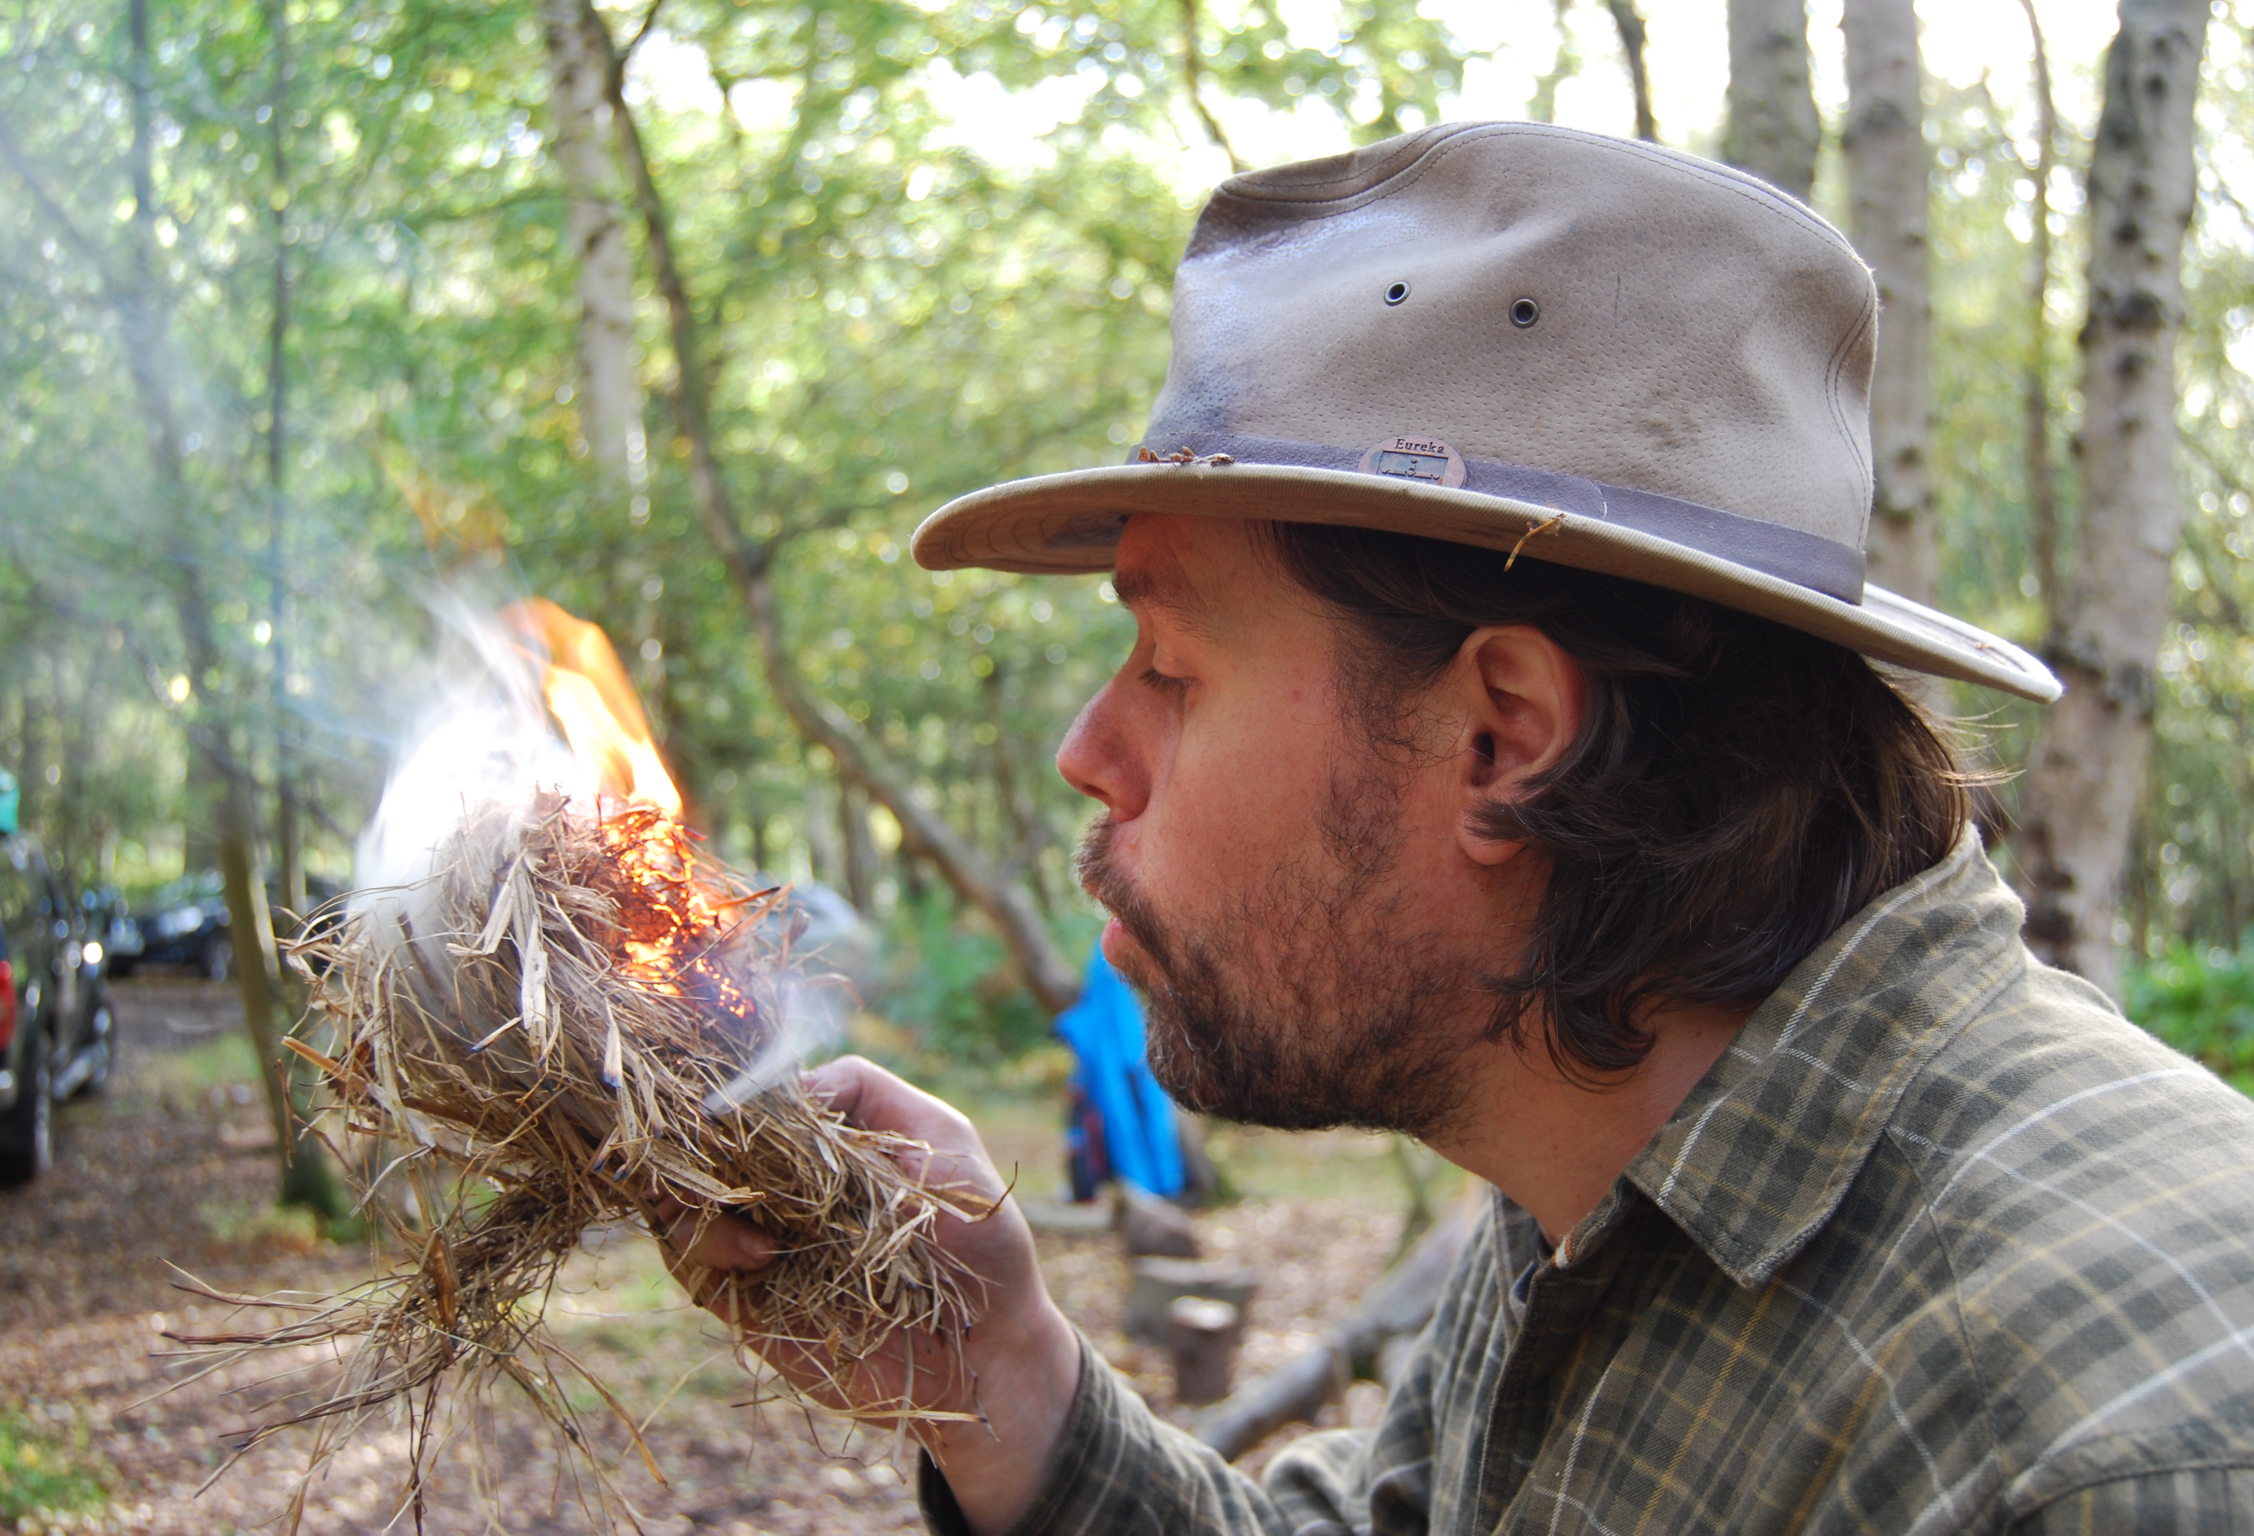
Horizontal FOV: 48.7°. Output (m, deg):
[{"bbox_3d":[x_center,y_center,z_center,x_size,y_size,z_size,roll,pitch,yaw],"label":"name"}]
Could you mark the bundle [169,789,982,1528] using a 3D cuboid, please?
[{"bbox_3d":[-0.163,0.114,0.735,0.228,0.208,0.165,0,-1,0],"label":"bundle"}]

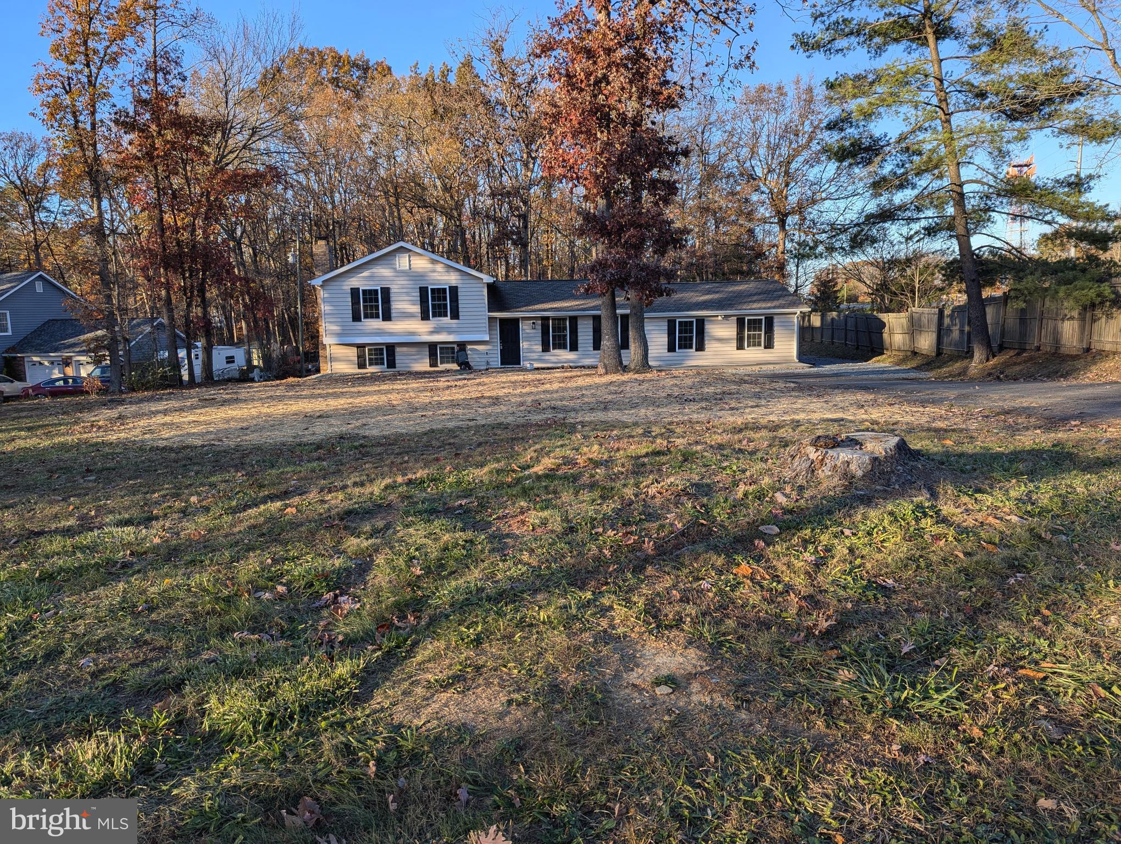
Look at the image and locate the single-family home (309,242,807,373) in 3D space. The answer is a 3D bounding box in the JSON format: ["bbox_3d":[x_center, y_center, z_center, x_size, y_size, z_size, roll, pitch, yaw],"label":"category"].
[{"bbox_3d":[-0.083,-5.806,38.320,22.030,5.664,9.440,-2,7,-7],"label":"single-family home"}]

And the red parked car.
[{"bbox_3d":[-22.935,-1.454,37.249,4.880,1.460,1.850,-2,7,-3],"label":"red parked car"}]

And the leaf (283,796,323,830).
[{"bbox_3d":[-0.835,1.274,2.524,0.125,0.050,0.100,-1,7,0],"label":"leaf"}]

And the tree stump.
[{"bbox_3d":[2.922,0.323,7.774,1.200,0.340,1.150,-1,7,0],"label":"tree stump"}]

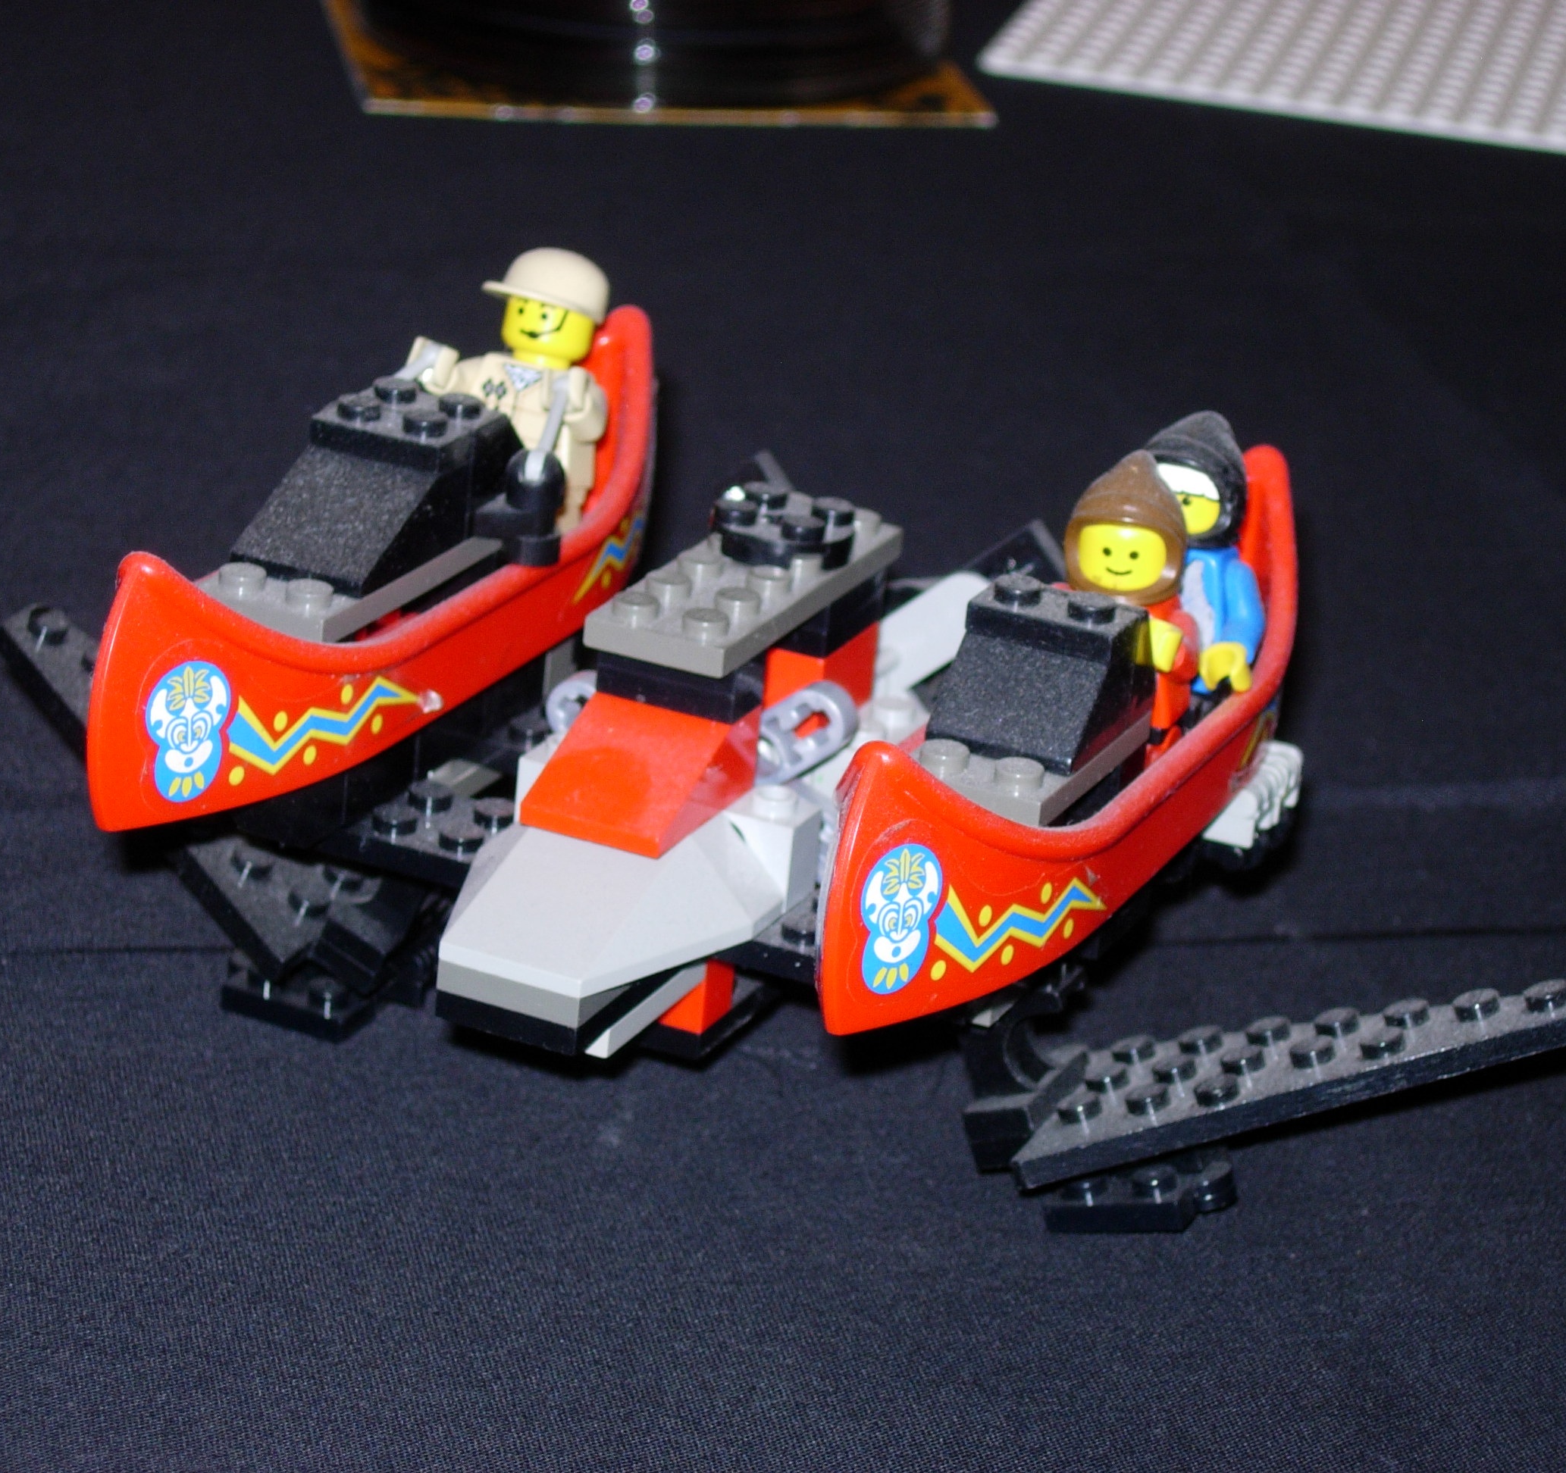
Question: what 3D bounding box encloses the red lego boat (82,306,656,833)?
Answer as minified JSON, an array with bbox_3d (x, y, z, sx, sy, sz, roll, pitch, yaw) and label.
[{"bbox_3d":[-0.042,-0.020,0.571,0.027,0.031,0.129,14,23,20],"label":"red lego boat"}]

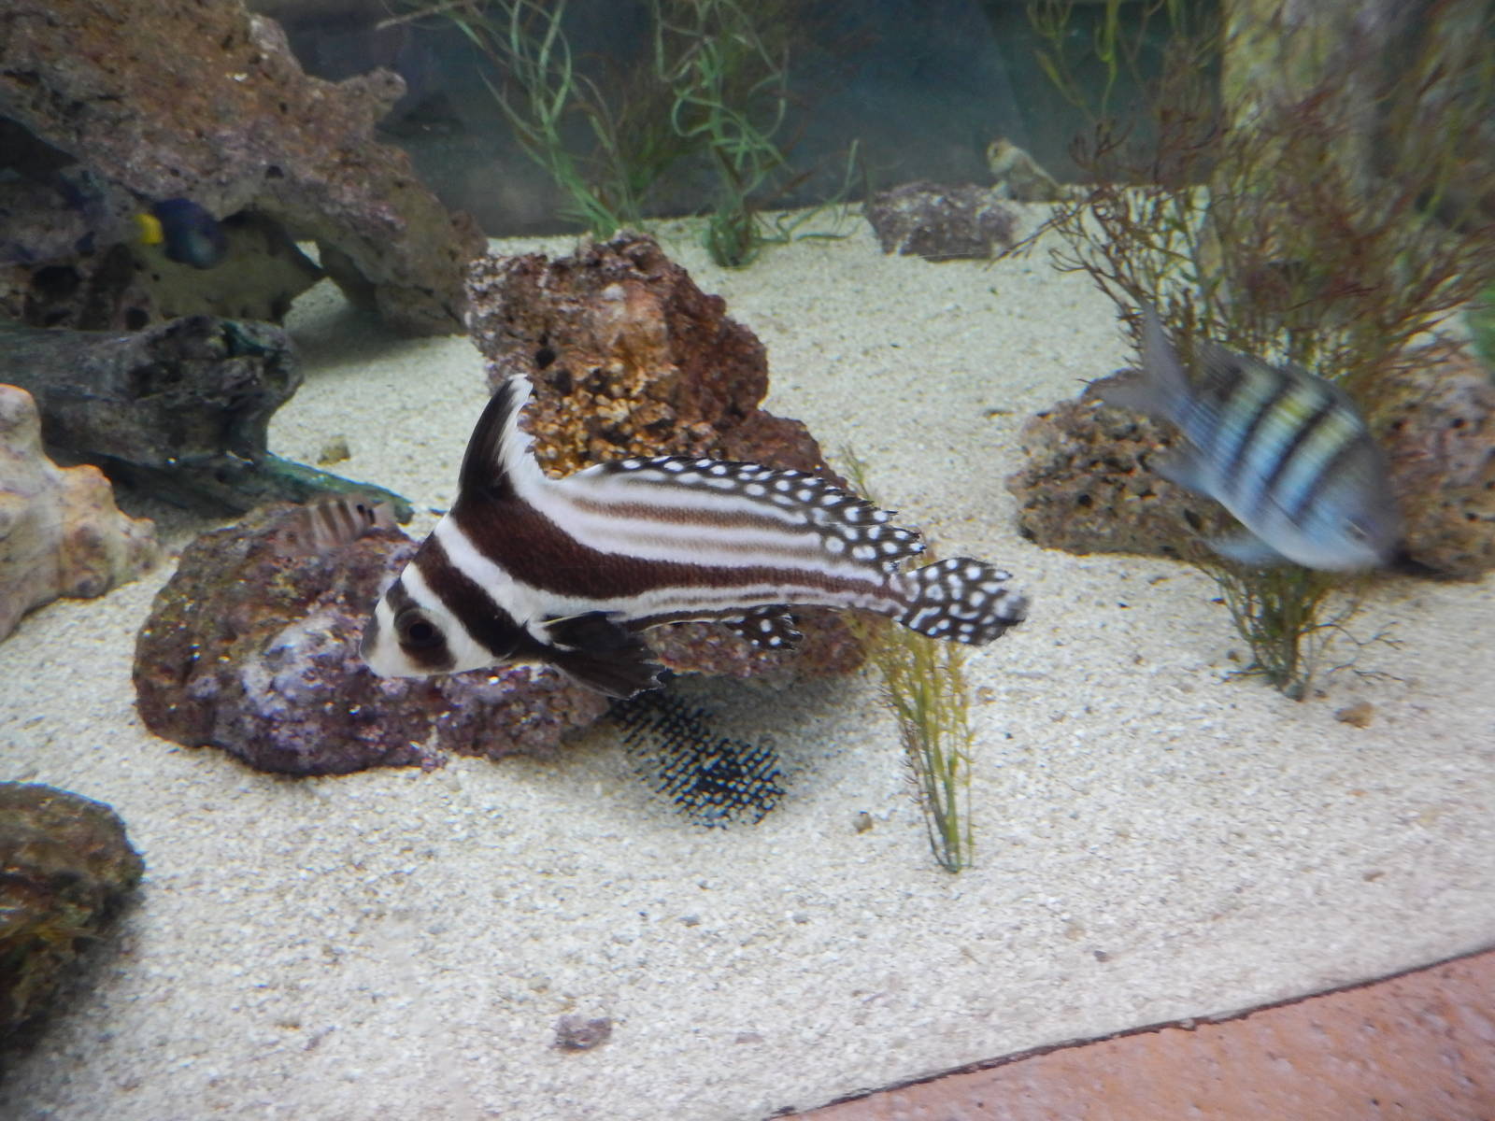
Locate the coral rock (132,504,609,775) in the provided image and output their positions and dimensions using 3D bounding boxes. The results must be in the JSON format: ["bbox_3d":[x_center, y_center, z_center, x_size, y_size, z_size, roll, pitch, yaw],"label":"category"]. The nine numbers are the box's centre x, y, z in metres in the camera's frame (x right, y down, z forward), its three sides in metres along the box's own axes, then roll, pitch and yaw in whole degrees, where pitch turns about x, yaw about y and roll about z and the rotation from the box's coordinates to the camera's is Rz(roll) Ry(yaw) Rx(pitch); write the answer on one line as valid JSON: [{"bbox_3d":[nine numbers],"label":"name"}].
[{"bbox_3d":[-0.182,0.038,0.560,0.232,0.090,0.150,0,32,0],"label":"coral rock"}]

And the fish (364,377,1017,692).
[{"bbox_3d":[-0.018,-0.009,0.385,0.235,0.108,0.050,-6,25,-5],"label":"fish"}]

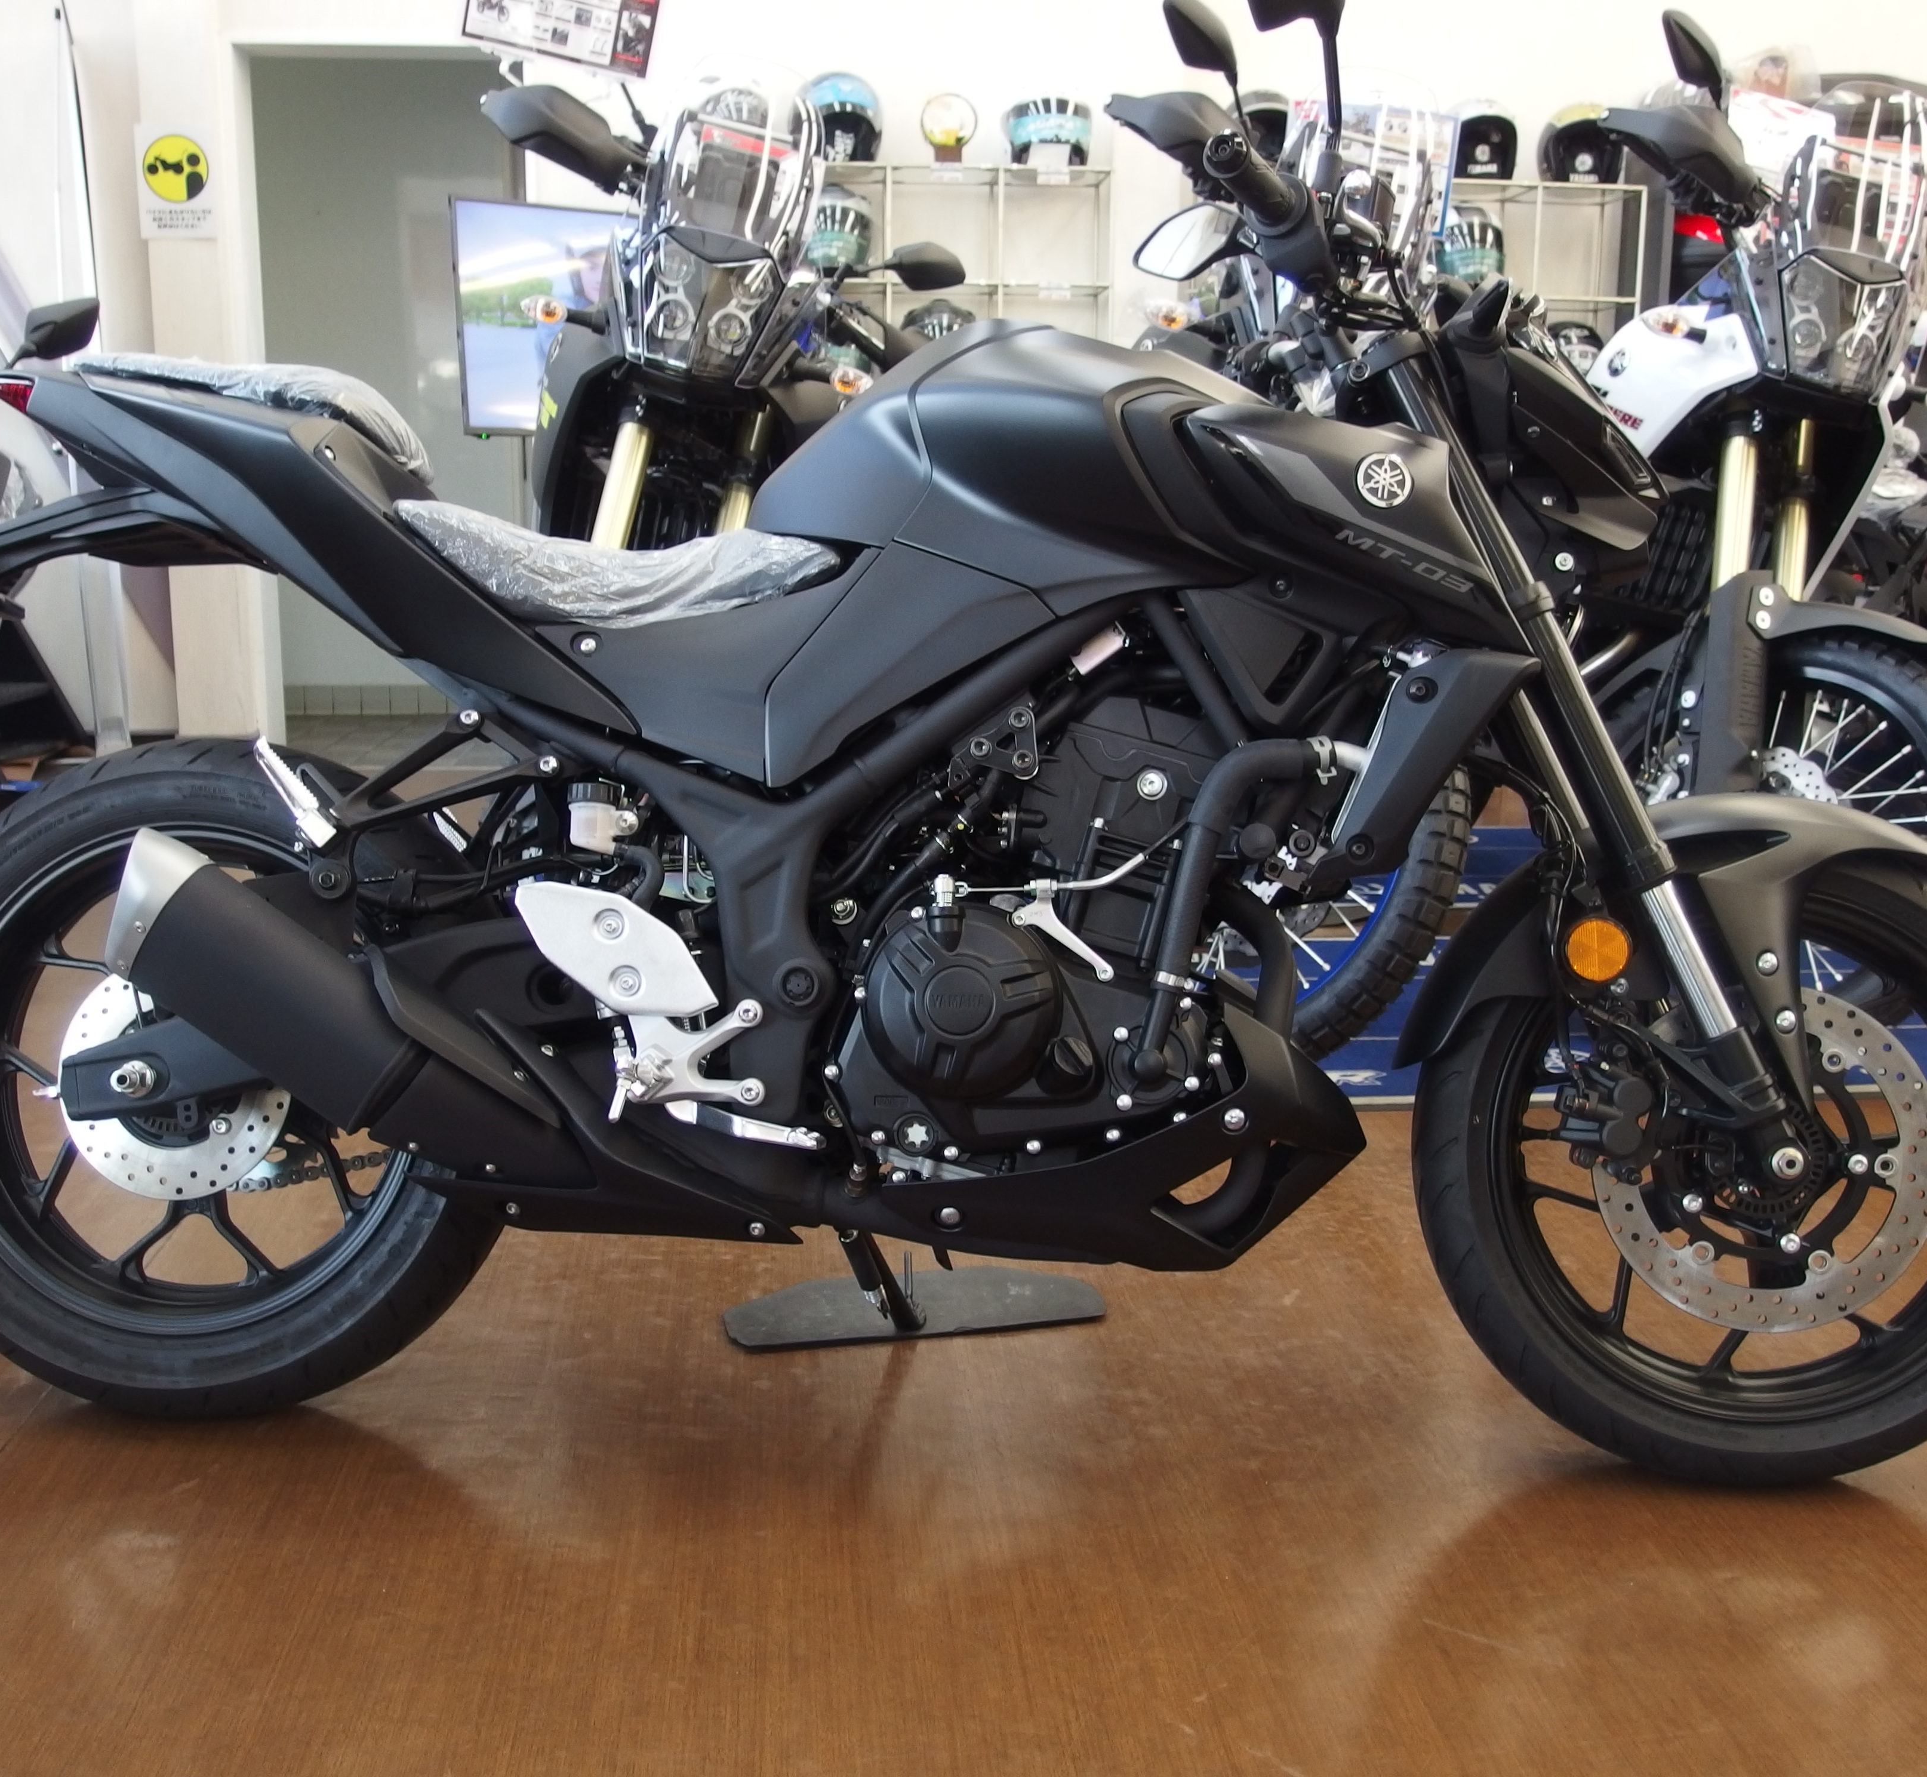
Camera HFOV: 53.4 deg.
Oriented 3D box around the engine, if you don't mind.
[{"bbox_3d":[0.065,0.048,1.699,0.360,0.400,0.340,1,-1,4],"label":"engine"}]

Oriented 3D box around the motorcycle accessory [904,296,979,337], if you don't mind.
[{"bbox_3d":[-0.074,-1.670,5.880,0.250,0.265,0.320,0,11,-6],"label":"motorcycle accessory"}]

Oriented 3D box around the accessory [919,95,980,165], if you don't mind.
[{"bbox_3d":[-0.043,-2.347,5.920,0.175,0.215,0.090,0,11,-6],"label":"accessory"}]

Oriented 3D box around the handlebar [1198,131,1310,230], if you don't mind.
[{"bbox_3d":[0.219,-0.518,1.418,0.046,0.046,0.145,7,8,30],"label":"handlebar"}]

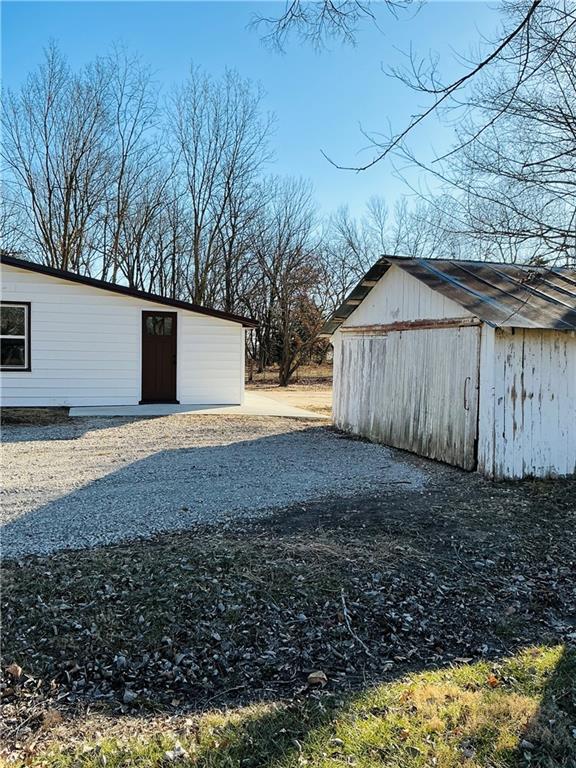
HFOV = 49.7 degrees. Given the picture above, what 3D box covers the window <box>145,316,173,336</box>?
[{"bbox_3d":[-2.924,-1.310,14.100,0.600,0.440,0.050,0,1,-18],"label":"window"}]

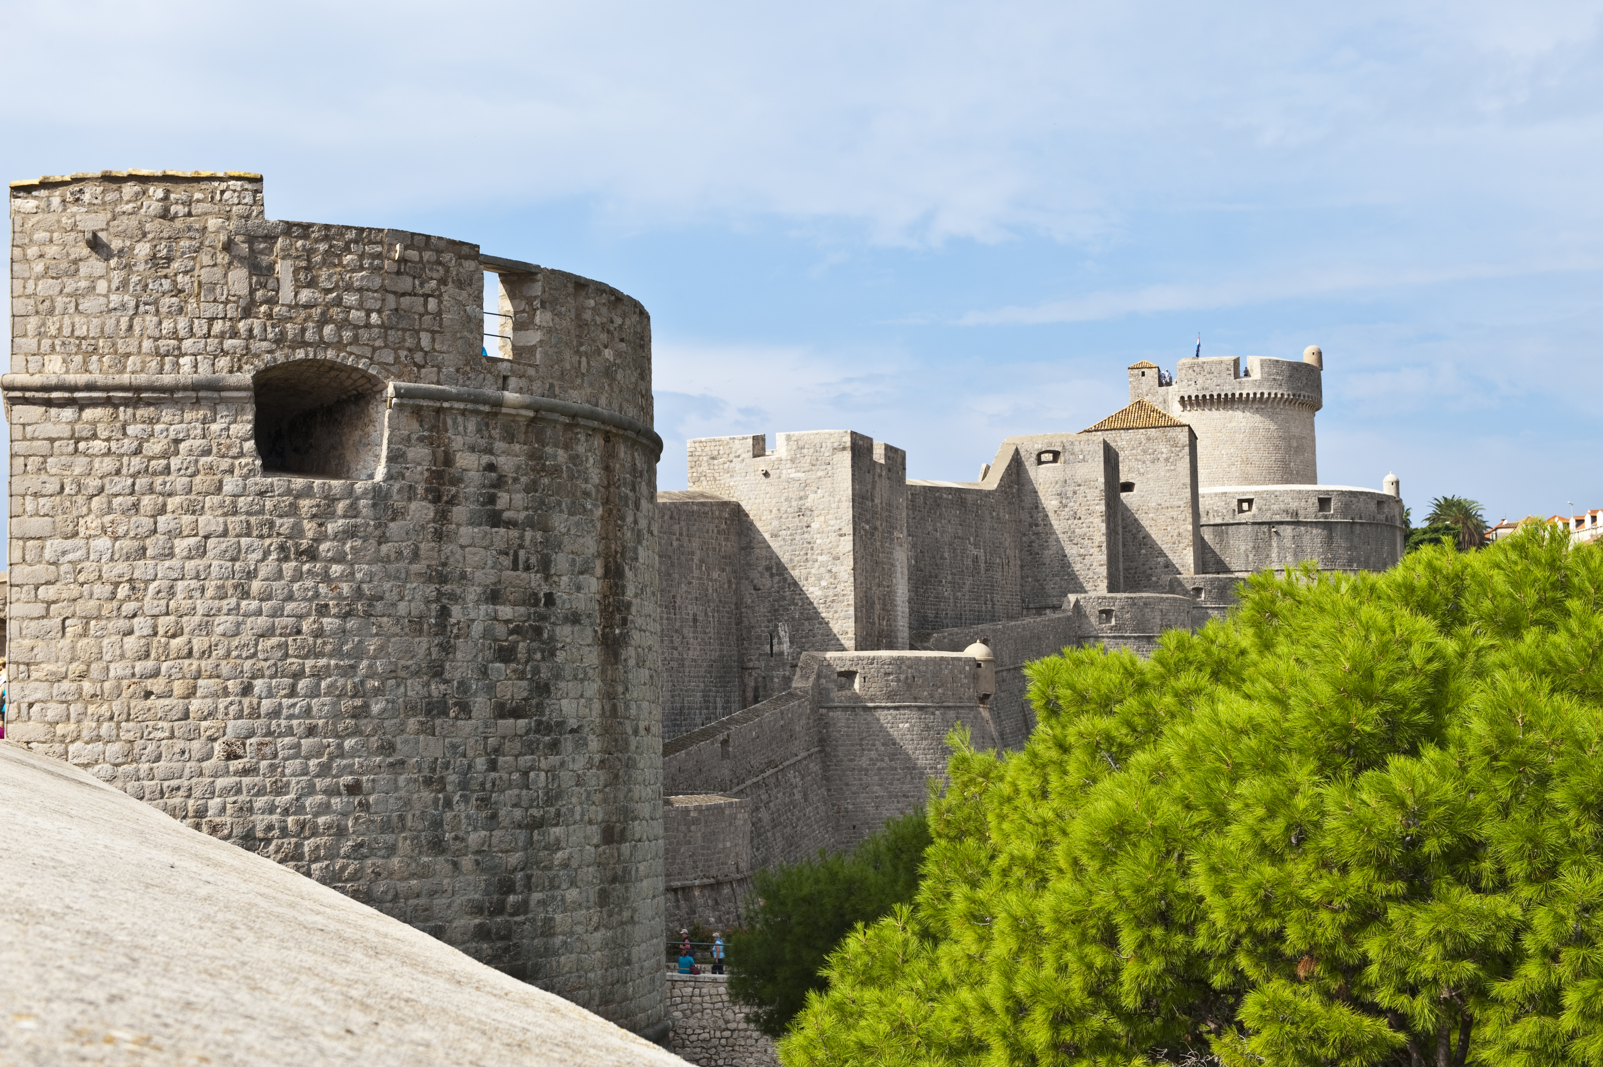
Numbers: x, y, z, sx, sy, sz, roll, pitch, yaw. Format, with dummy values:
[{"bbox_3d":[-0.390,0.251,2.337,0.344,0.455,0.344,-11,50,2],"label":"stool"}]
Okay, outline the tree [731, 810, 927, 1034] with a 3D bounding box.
[{"bbox_3d":[1.580,10.960,64.000,7.200,7.600,6.800,-1,-4,1],"label":"tree"}]

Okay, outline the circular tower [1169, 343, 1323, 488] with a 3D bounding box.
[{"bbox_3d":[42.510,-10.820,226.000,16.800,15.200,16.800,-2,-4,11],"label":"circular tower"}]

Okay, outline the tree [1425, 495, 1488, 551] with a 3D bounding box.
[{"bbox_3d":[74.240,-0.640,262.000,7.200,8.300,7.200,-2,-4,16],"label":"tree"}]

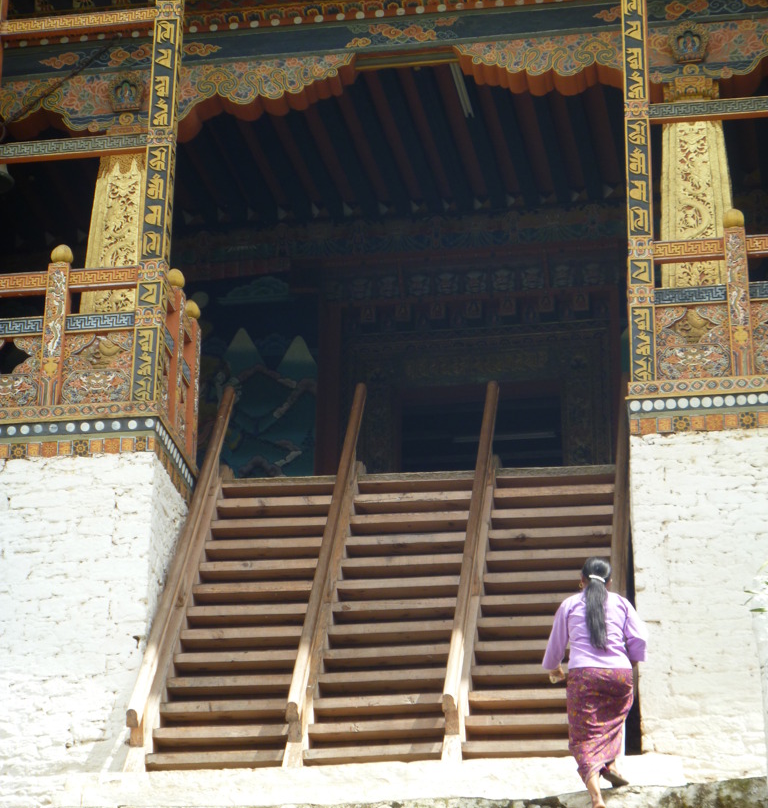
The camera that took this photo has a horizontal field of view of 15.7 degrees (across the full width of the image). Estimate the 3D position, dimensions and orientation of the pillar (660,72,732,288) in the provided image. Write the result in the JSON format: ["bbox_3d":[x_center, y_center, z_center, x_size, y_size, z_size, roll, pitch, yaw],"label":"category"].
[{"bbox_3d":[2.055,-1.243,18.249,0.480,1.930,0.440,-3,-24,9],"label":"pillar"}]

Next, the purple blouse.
[{"bbox_3d":[1.177,1.261,15.477,0.580,0.490,0.310,-3,-24,9],"label":"purple blouse"}]

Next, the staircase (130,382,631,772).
[{"bbox_3d":[0.140,0.958,17.499,2.910,3.400,2.130,-3,-24,9],"label":"staircase"}]

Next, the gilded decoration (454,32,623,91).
[{"bbox_3d":[1.051,-2.232,18.809,1.130,0.440,0.280,-3,-24,9],"label":"gilded decoration"}]

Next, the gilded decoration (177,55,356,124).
[{"bbox_3d":[-0.791,-2.118,19.112,1.250,0.480,0.280,-3,-24,9],"label":"gilded decoration"}]

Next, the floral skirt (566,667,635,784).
[{"bbox_3d":[1.186,1.756,15.235,0.380,0.690,0.360,-3,-24,9],"label":"floral skirt"}]

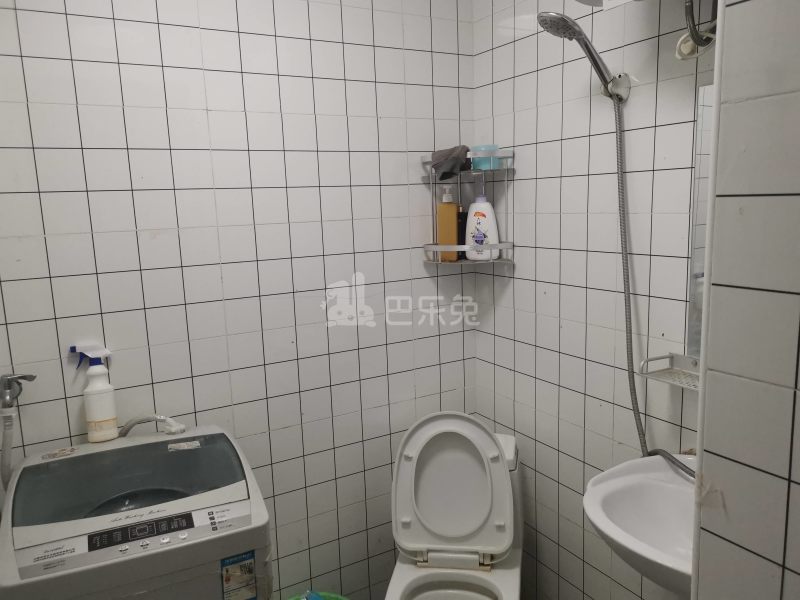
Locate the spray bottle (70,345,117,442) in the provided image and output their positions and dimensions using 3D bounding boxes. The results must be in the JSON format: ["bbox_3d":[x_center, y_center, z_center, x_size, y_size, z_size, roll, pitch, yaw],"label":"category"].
[{"bbox_3d":[-0.738,0.224,1.519,0.093,0.250,0.070,-7,11,-29],"label":"spray bottle"}]

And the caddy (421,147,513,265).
[{"bbox_3d":[0.225,-0.292,1.988,0.285,0.342,0.198,0,10,15],"label":"caddy"}]

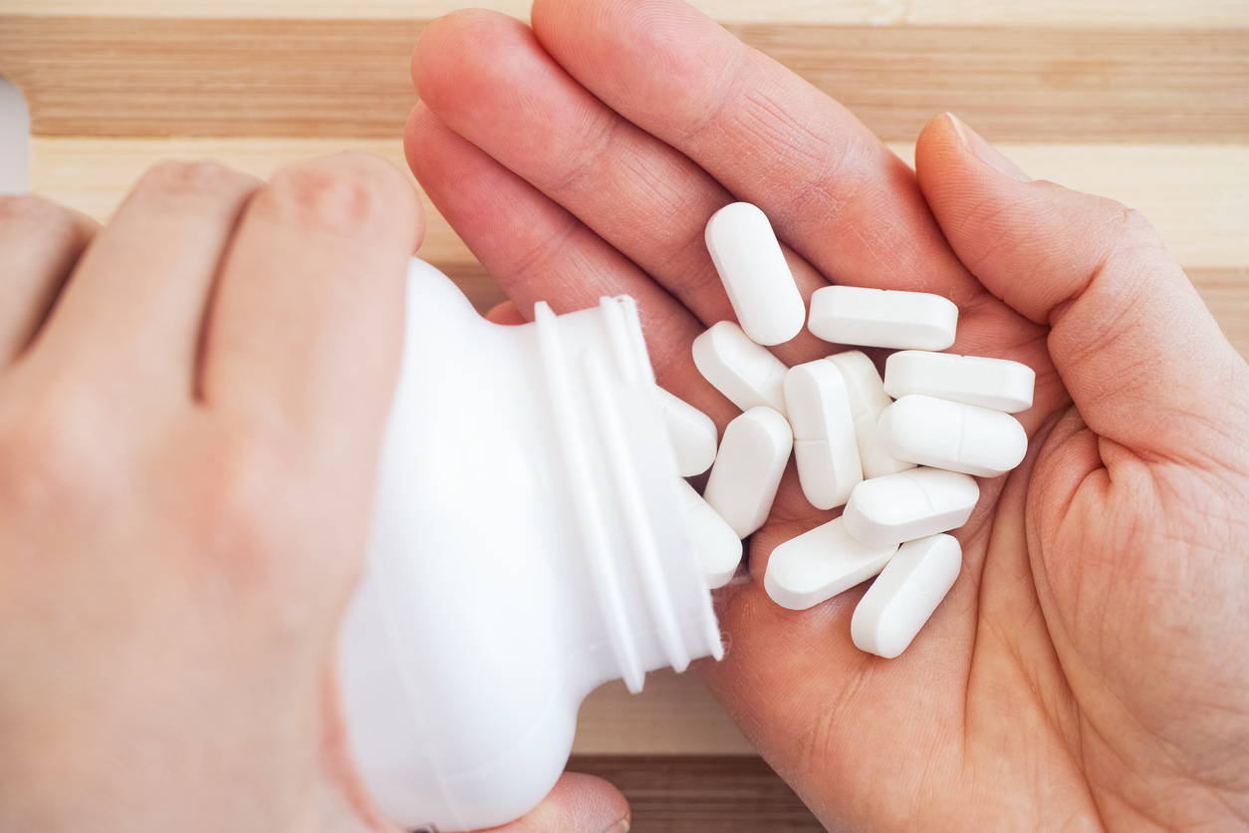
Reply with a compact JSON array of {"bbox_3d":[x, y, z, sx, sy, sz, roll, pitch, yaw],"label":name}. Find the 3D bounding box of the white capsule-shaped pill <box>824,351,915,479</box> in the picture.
[{"bbox_3d":[0.031,0.001,0.335,0.007,0.008,0.019,-13,70,-36],"label":"white capsule-shaped pill"}]

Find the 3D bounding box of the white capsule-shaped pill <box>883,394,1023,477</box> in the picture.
[{"bbox_3d":[0.045,0.003,0.359,0.020,0.007,0.008,12,73,-13],"label":"white capsule-shaped pill"}]

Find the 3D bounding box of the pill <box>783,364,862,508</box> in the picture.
[{"bbox_3d":[0.027,0.003,0.358,0.007,0.008,0.020,-16,100,-31],"label":"pill"}]

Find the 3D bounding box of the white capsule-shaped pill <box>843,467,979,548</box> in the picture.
[{"bbox_3d":[0.036,0.011,0.328,0.019,0.007,0.008,-13,51,-32],"label":"white capsule-shaped pill"}]

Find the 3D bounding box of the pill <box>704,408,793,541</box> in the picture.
[{"bbox_3d":[0.017,0.008,0.363,0.008,0.007,0.020,32,126,22],"label":"pill"}]

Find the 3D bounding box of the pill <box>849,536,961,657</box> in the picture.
[{"bbox_3d":[0.039,0.024,0.361,0.007,0.008,0.020,17,58,43],"label":"pill"}]

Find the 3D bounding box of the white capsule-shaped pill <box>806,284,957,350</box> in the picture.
[{"bbox_3d":[0.035,-0.013,0.353,0.020,0.008,0.007,6,69,21],"label":"white capsule-shaped pill"}]

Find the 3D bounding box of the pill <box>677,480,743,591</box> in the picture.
[{"bbox_3d":[0.008,0.014,0.344,0.008,0.007,0.019,-34,70,-29],"label":"pill"}]

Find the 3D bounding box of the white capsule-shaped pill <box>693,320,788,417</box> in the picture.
[{"bbox_3d":[0.017,-0.005,0.346,0.019,0.007,0.008,40,43,-16],"label":"white capsule-shaped pill"}]

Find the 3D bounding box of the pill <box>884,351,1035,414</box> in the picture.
[{"bbox_3d":[0.043,-0.004,0.333,0.019,0.008,0.007,6,83,4],"label":"pill"}]

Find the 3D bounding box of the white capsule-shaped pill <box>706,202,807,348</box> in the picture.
[{"bbox_3d":[0.017,-0.018,0.336,0.008,0.007,0.019,-23,90,-9],"label":"white capsule-shaped pill"}]

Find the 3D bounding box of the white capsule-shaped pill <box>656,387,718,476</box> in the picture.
[{"bbox_3d":[0.004,0.001,0.361,0.020,0.007,0.008,31,115,-10],"label":"white capsule-shaped pill"}]

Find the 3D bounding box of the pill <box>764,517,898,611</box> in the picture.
[{"bbox_3d":[0.027,0.018,0.336,0.019,0.007,0.008,-24,62,-18],"label":"pill"}]

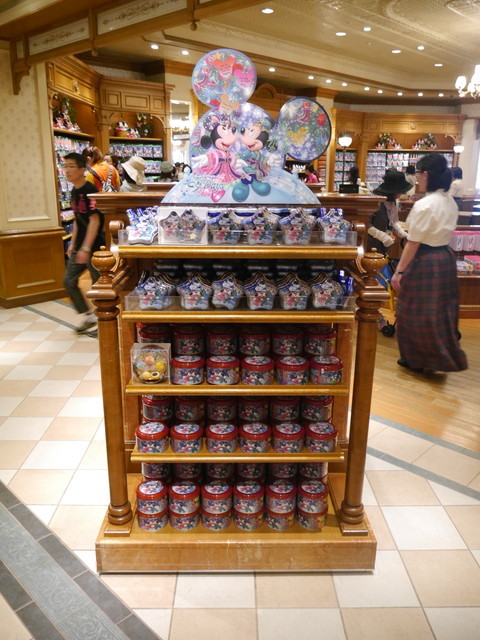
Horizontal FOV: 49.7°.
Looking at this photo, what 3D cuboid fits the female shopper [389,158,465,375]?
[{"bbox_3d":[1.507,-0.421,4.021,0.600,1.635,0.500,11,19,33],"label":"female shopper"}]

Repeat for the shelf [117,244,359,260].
[{"bbox_3d":[-0.007,-0.276,1.924,0.810,0.045,0.350,0,16,-1],"label":"shelf"}]

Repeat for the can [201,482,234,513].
[{"bbox_3d":[-0.092,0.707,2.073,0.125,0.075,0.125,0,16,-1],"label":"can"}]

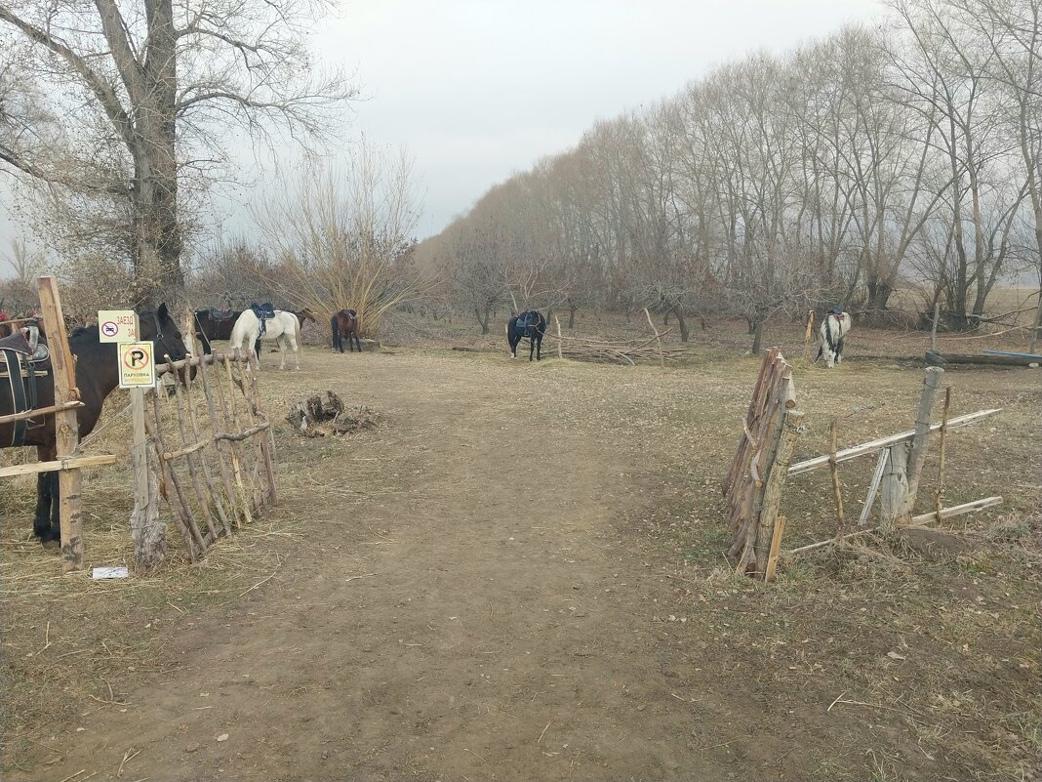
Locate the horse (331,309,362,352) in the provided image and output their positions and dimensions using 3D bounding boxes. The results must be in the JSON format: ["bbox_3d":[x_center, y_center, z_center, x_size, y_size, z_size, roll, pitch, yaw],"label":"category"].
[{"bbox_3d":[-5.578,-1.932,25.000,0.530,1.360,1.700,1,7,11],"label":"horse"}]

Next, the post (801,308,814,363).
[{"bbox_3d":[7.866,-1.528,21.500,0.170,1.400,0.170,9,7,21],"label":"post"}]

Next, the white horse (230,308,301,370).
[{"bbox_3d":[-6.054,-1.211,18.500,1.620,1.410,0.550,-6,9,-43],"label":"white horse"}]

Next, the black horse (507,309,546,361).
[{"bbox_3d":[0.136,-1.529,21.900,0.550,1.380,1.500,-5,8,-35],"label":"black horse"}]

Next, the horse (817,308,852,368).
[{"bbox_3d":[8.443,-1.433,21.100,0.550,1.450,1.800,5,8,37],"label":"horse"}]

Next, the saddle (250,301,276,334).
[{"bbox_3d":[-6.083,-1.725,18.450,0.480,0.760,0.500,-6,9,-43],"label":"saddle"}]

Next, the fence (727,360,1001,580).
[{"bbox_3d":[2.464,0.389,5.498,2.590,1.280,0.500,-4,8,-31],"label":"fence"}]

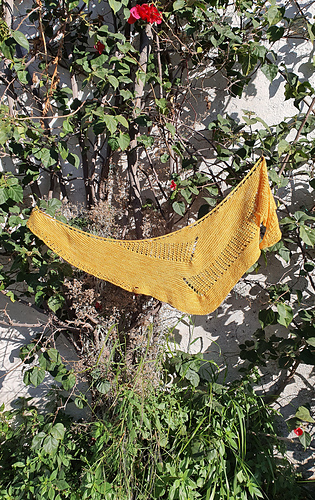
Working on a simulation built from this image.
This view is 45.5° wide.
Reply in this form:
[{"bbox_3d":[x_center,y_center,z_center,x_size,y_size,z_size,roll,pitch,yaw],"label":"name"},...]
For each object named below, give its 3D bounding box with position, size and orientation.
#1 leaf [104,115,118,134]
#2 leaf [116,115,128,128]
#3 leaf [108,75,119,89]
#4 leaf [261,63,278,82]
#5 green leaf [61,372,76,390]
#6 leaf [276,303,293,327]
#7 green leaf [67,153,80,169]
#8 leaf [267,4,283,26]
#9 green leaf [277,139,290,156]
[{"bbox_3d":[-0.224,-0.610,1.830,0.063,0.102,0.030,-14,-19,-5],"label":"leaf"},{"bbox_3d":[-0.170,-0.623,1.820,0.058,0.068,0.030,0,4,0],"label":"leaf"},{"bbox_3d":[-0.213,-0.819,1.830,0.041,0.081,0.030,-31,-17,-11],"label":"leaf"},{"bbox_3d":[0.576,-0.912,1.930,0.092,0.103,0.030,0,4,0],"label":"leaf"},{"bbox_3d":[-0.460,0.685,1.950,0.075,0.095,0.030,11,-15,3],"label":"green leaf"},{"bbox_3d":[0.637,0.325,1.880,0.078,0.127,0.040,0,-15,0],"label":"leaf"},{"bbox_3d":[-0.419,-0.446,1.880,0.055,0.089,0.040,-24,-14,-6],"label":"green leaf"},{"bbox_3d":[0.576,-1.155,1.850,0.079,0.108,0.035,1,4,10],"label":"leaf"},{"bbox_3d":[0.621,-0.505,1.850,0.064,0.092,0.030,14,-19,5],"label":"green leaf"}]

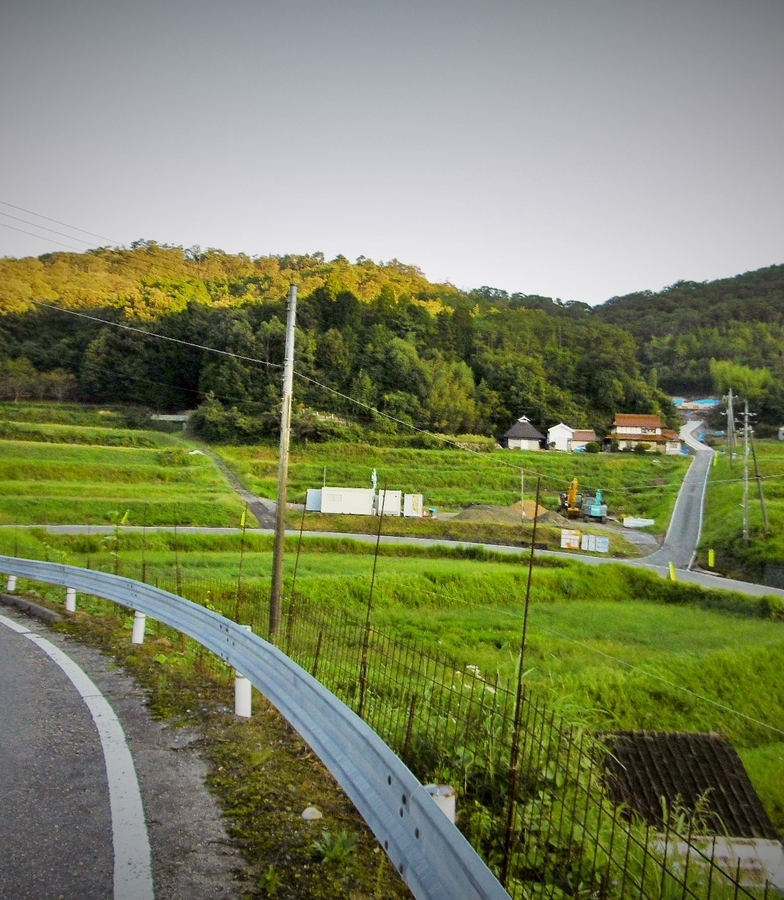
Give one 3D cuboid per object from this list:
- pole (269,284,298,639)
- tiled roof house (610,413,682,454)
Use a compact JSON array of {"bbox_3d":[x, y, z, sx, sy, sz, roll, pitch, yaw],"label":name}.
[{"bbox_3d":[-2.960,0.249,22.992,0.300,9.761,0.300,3,-3,0],"label":"pole"},{"bbox_3d":[45.793,-2.975,150.000,11.300,7.200,7.700,2,-3,-4],"label":"tiled roof house"}]

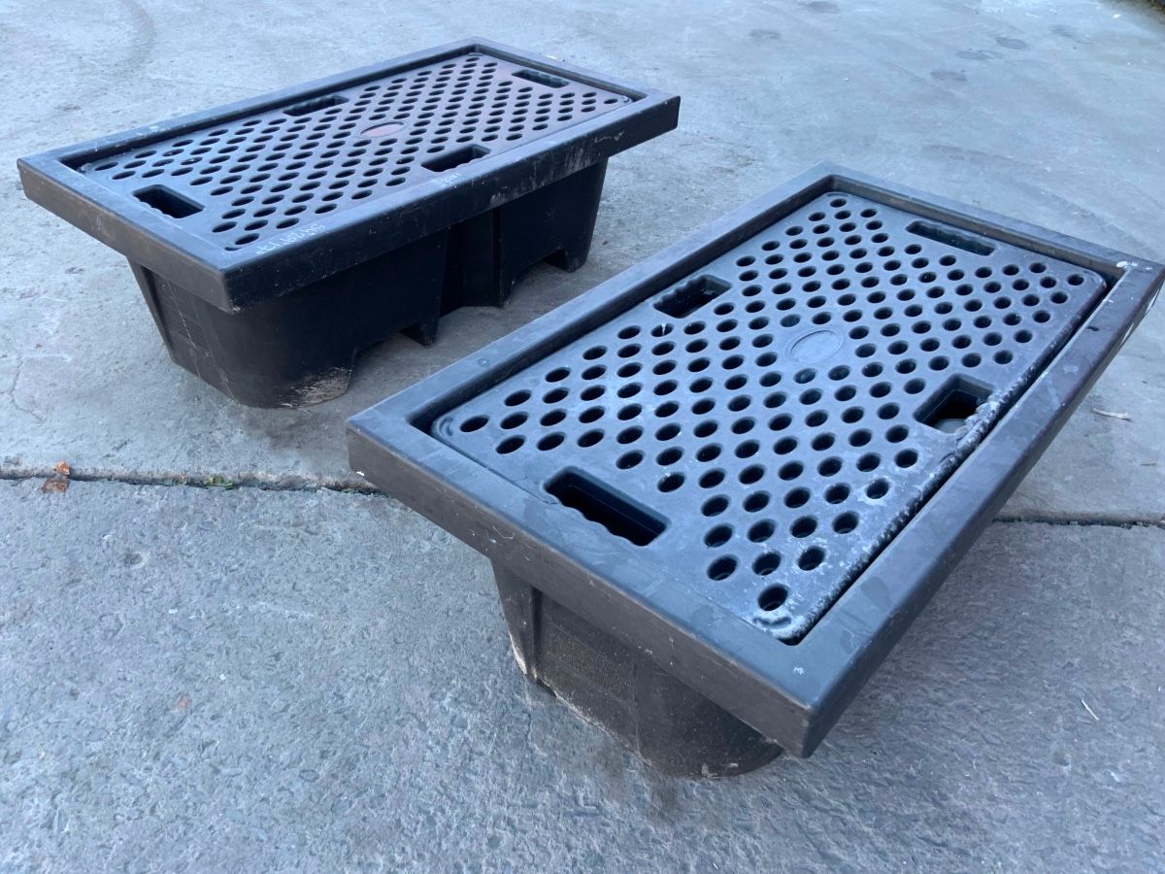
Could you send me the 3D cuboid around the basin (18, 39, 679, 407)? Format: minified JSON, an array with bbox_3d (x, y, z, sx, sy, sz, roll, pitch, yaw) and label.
[{"bbox_3d":[-0.431,-0.486,2.226,0.661,0.457,1.250,28,43,29],"label":"basin"}]

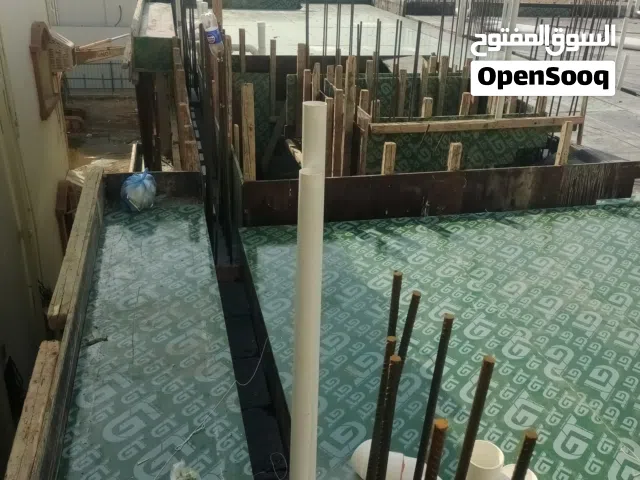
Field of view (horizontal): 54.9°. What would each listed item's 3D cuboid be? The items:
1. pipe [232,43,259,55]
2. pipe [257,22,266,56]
[{"bbox_3d":[-1.101,-2.794,9.050,0.420,0.170,0.112,-4,27,-13],"label":"pipe"},{"bbox_3d":[-0.847,-2.939,9.042,0.112,0.480,0.112,-4,27,-13],"label":"pipe"}]

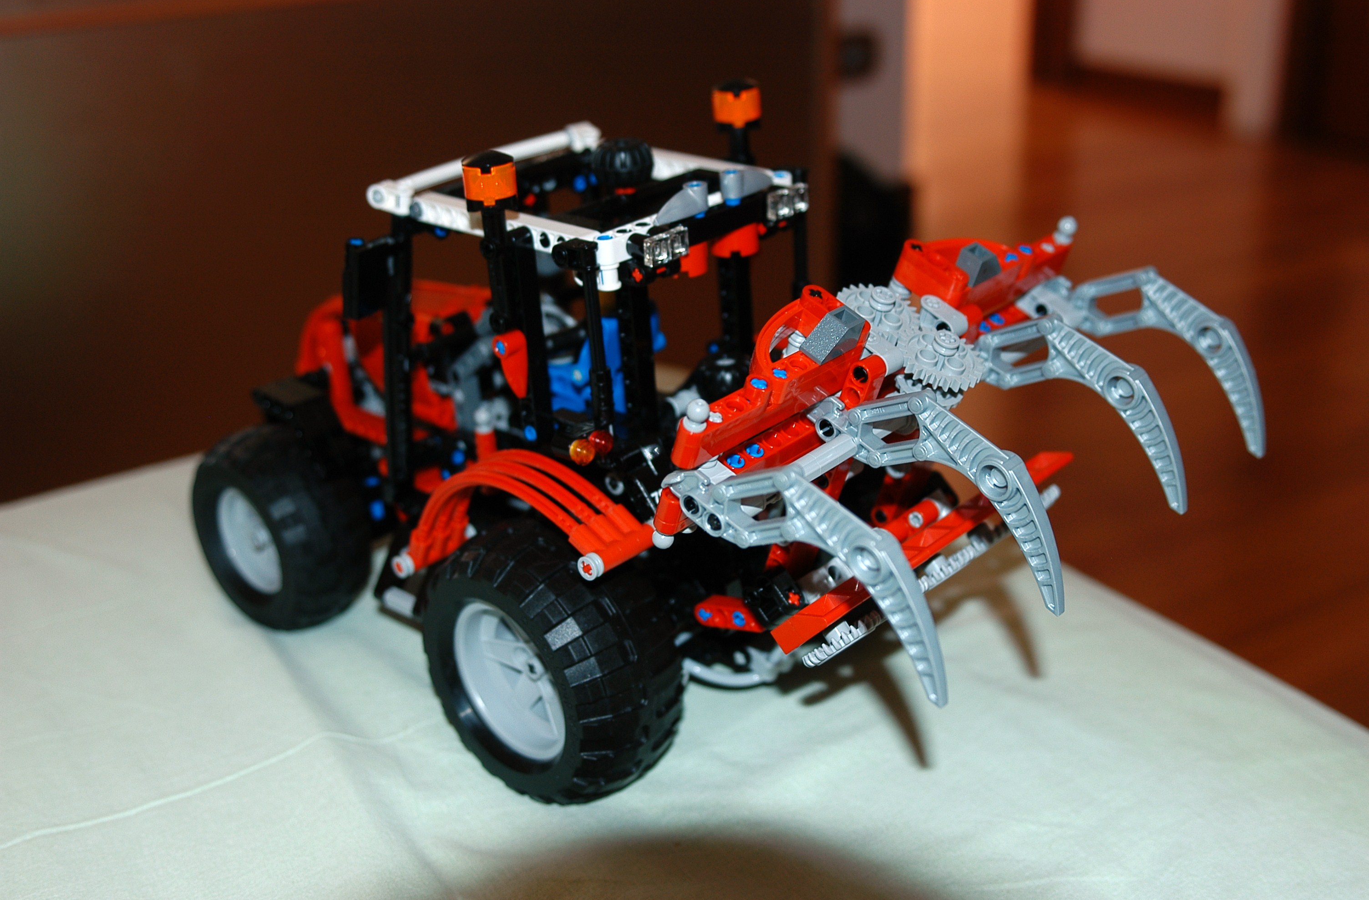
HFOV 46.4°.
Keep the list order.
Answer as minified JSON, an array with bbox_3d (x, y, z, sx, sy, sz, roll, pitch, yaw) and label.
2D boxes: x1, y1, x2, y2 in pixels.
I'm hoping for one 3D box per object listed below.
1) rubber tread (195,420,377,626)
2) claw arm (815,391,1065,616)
[{"bbox_3d":[-0.160,0.032,0.634,0.081,0.081,0.039,18,32,40],"label":"rubber tread"},{"bbox_3d":[0.072,0.004,0.443,0.096,0.042,0.012,32,40,32],"label":"claw arm"}]

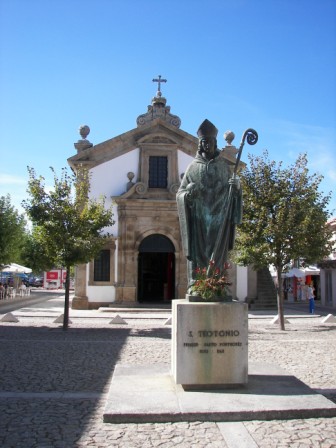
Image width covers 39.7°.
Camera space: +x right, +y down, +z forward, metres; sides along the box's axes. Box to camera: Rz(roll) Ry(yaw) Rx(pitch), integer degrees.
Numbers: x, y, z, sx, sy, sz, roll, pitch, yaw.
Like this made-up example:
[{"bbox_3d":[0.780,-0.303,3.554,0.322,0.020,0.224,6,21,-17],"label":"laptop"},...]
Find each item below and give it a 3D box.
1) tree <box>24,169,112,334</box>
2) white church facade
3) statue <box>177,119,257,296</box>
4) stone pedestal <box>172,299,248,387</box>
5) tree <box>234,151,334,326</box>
[{"bbox_3d":[-2.943,0.667,13.797,2.613,4.826,2.613,1,-6,-3],"label":"tree"},{"bbox_3d":[-0.426,-1.391,23.742,8.485,11.015,3.500,1,-6,-3],"label":"white church facade"},{"bbox_3d":[0.717,-0.221,6.723,1.193,2.658,0.800,1,-6,-3],"label":"statue"},{"bbox_3d":[0.553,1.603,6.501,0.930,1.017,0.918,1,-6,-3],"label":"stone pedestal"},{"bbox_3d":[3.543,0.435,14.317,2.883,5.513,2.883,1,-6,-3],"label":"tree"}]

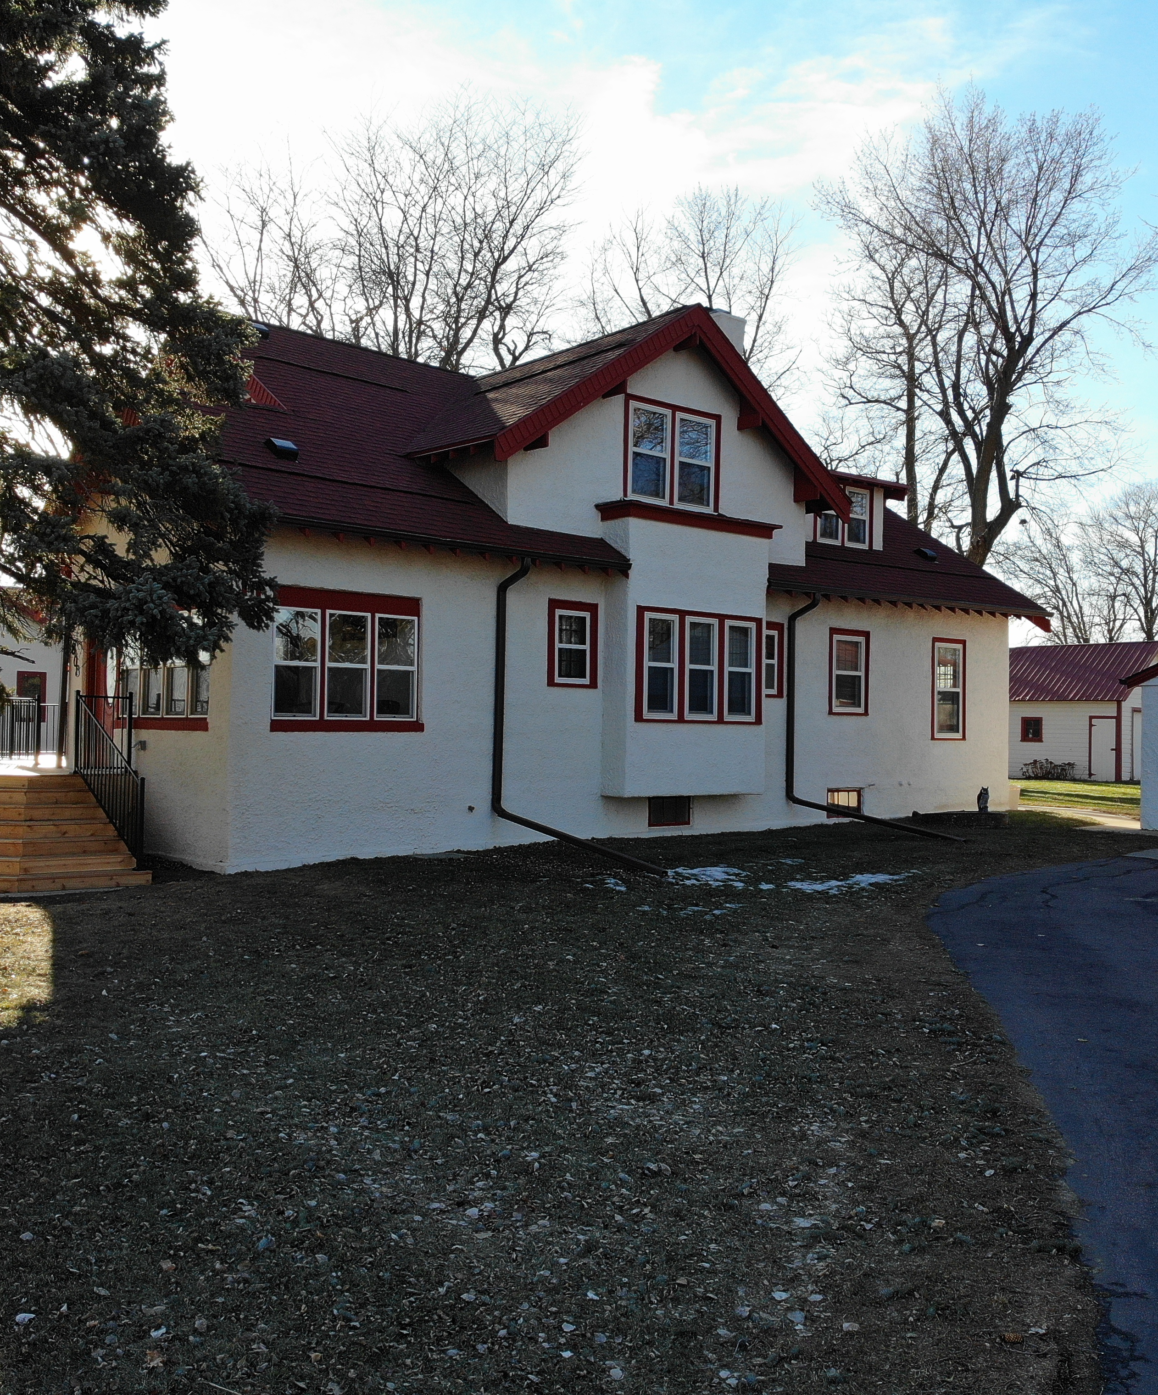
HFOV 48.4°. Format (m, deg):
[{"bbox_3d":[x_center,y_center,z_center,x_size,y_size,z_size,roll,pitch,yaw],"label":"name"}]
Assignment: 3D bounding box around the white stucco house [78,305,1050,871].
[{"bbox_3d":[-1.080,-1.917,22.752,16.485,8.295,11.130,2,-2,-40],"label":"white stucco house"}]

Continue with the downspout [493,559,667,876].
[{"bbox_3d":[-0.021,0.110,15.163,0.110,3.675,3.185,2,-2,-40],"label":"downspout"}]

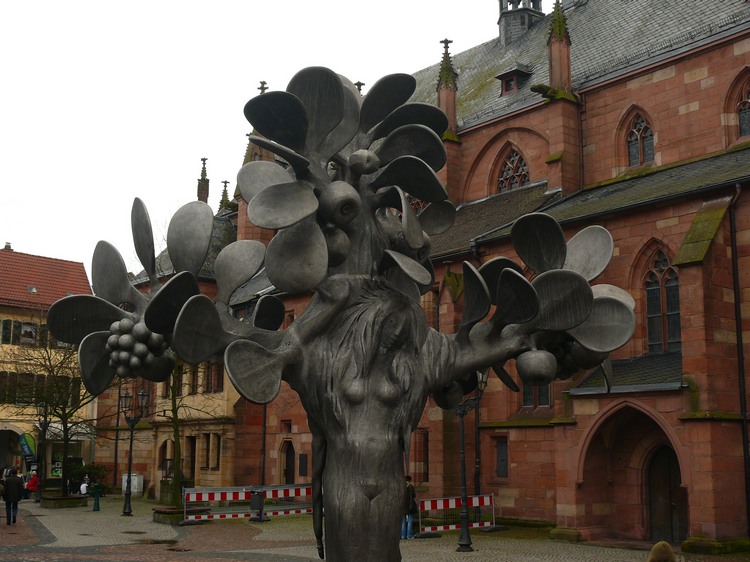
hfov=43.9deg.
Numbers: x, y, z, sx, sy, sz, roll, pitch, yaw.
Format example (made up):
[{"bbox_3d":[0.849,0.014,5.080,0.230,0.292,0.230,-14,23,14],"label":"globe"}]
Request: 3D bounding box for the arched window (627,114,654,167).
[{"bbox_3d":[10.305,-5.434,36.149,0.300,2.050,1.200,9,-13,-39],"label":"arched window"}]

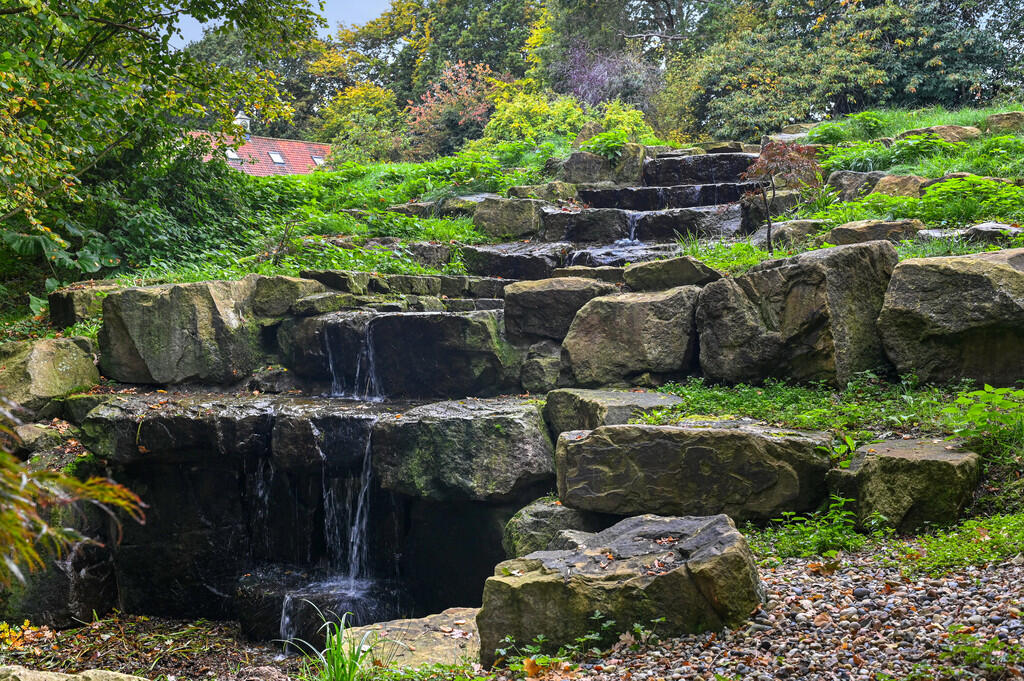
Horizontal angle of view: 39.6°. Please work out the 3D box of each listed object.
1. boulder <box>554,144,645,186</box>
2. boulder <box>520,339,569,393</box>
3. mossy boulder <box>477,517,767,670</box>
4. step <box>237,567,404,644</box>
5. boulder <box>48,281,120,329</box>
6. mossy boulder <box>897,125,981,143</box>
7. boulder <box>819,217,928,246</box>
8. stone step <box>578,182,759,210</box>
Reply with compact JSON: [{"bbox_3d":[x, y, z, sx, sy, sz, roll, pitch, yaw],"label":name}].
[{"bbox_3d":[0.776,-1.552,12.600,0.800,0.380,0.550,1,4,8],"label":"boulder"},{"bbox_3d":[0.168,0.126,7.020,0.255,0.236,0.260,0,6,0],"label":"boulder"},{"bbox_3d":[0.395,0.928,5.400,1.000,0.400,0.650,-2,6,-20],"label":"mossy boulder"},{"bbox_3d":[-0.755,1.066,5.750,0.631,0.183,0.500,0,6,0],"label":"step"},{"bbox_3d":[-2.255,-0.186,7.600,0.325,0.253,0.330,-5,8,-40],"label":"boulder"},{"bbox_3d":[4.322,-2.087,14.400,0.860,0.220,0.500,1,4,14],"label":"mossy boulder"},{"bbox_3d":[2.722,-0.813,10.700,0.800,0.240,0.480,1,4,13],"label":"boulder"},{"bbox_3d":[1.031,-0.953,9.400,1.210,0.187,0.500,0,6,0],"label":"stone step"}]

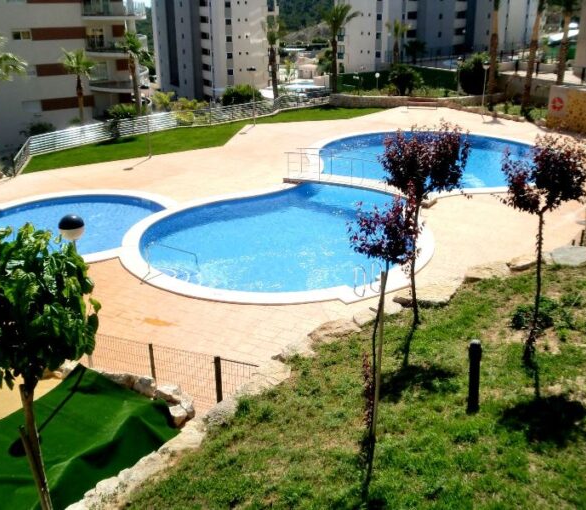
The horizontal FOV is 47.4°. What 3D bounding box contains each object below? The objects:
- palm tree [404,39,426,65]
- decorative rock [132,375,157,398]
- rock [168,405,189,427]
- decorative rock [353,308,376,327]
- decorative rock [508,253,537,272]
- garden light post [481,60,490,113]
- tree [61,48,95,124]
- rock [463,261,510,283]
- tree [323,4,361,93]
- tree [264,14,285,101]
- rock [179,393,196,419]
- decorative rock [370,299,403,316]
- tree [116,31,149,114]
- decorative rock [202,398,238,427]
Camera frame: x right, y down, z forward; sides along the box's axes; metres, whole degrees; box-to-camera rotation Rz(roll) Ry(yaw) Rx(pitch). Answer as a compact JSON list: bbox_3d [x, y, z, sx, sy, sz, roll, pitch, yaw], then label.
[{"bbox_3d":[12.370,-20.668,68.000,2.300,2.638,2.300,-1,21,0],"label":"palm tree"},{"bbox_3d":[-2.570,2.276,11.559,0.436,0.330,0.400,-6,22,-14],"label":"decorative rock"},{"bbox_3d":[-1.989,2.788,11.600,0.350,0.260,0.300,7,22,18],"label":"rock"},{"bbox_3d":[1.379,1.205,12.880,0.412,0.270,0.420,2,21,6],"label":"decorative rock"},{"bbox_3d":[6.119,0.186,17.930,0.780,0.330,0.600,6,22,17],"label":"decorative rock"},{"bbox_3d":[12.129,-10.548,42.081,0.420,3.230,0.420,0,21,0],"label":"garden light post"},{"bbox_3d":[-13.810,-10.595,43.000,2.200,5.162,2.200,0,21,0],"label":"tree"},{"bbox_3d":[3.931,0.334,13.500,0.920,0.220,0.550,-7,22,-16],"label":"rock"},{"bbox_3d":[3.272,-14.238,46.500,2.600,6.143,2.600,-1,21,0],"label":"tree"},{"bbox_3d":[-1.294,-13.216,45.500,1.700,5.847,1.700,-1,21,0],"label":"tree"},{"bbox_3d":[-1.872,2.670,11.850,0.270,0.280,0.360,7,22,18],"label":"rock"},{"bbox_3d":[1.861,1.045,13.290,0.656,0.270,0.450,3,21,8],"label":"decorative rock"},{"bbox_3d":[-9.255,-10.452,39.000,2.000,5.165,2.000,-6,22,-12],"label":"tree"},{"bbox_3d":[-1.155,2.510,10.644,0.526,0.360,0.480,-3,21,-7],"label":"decorative rock"}]

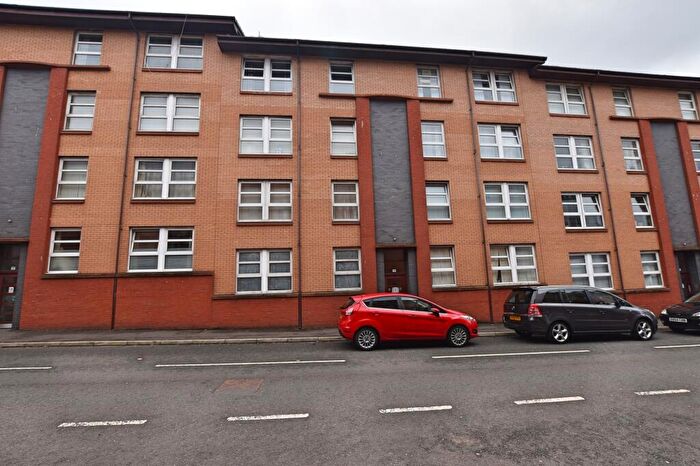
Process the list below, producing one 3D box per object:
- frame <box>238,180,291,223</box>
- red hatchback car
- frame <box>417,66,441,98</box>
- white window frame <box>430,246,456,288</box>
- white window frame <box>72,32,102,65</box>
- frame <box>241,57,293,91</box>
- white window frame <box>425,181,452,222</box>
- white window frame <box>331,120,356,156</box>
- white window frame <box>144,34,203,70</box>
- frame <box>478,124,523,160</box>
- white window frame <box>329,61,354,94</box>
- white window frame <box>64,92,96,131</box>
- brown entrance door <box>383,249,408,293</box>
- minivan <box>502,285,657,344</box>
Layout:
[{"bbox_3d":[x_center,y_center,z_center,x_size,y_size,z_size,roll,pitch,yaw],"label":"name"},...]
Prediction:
[{"bbox_3d":[-3.278,-1.226,11.377,2.019,1.591,0.110,-1,-9,-6],"label":"frame"},{"bbox_3d":[1.665,2.430,8.532,3.970,1.490,1.760,1,-9,-6],"label":"red hatchback car"},{"bbox_3d":[3.608,-6.931,13.427,1.050,1.606,0.120,-1,-9,-7],"label":"frame"},{"bbox_3d":[3.845,1.431,12.102,1.034,1.626,0.120,-1,-9,-7],"label":"white window frame"},{"bbox_3d":[-10.307,-7.260,11.527,0.996,1.476,0.110,-1,-9,-6],"label":"white window frame"},{"bbox_3d":[-3.538,-6.829,12.600,2.078,1.721,0.120,-1,-9,-7],"label":"frame"},{"bbox_3d":[3.786,-1.341,12.543,1.046,1.689,0.120,-1,-9,-7],"label":"white window frame"},{"bbox_3d":[-0.242,-3.942,12.124,1.044,1.561,0.110,-1,-9,-6],"label":"white window frame"},{"bbox_3d":[-7.114,-7.315,11.886,2.216,1.481,0.110,-1,-9,-6],"label":"white window frame"},{"bbox_3d":[6.843,-4.162,13.346,2.080,1.647,0.120,-1,-9,-7],"label":"frame"},{"bbox_3d":[-0.326,-6.610,12.522,1.044,1.439,0.110,-1,-9,-6],"label":"white window frame"},{"bbox_3d":[-10.238,-4.612,11.130,0.993,1.589,0.110,-1,-9,-6],"label":"white window frame"},{"bbox_3d":[2.009,2.052,12.140,1.045,2.750,0.120,-1,-9,-7],"label":"brown entrance door"},{"bbox_3d":[7.461,2.568,9.658,4.480,1.650,1.820,0,-9,-6],"label":"minivan"}]

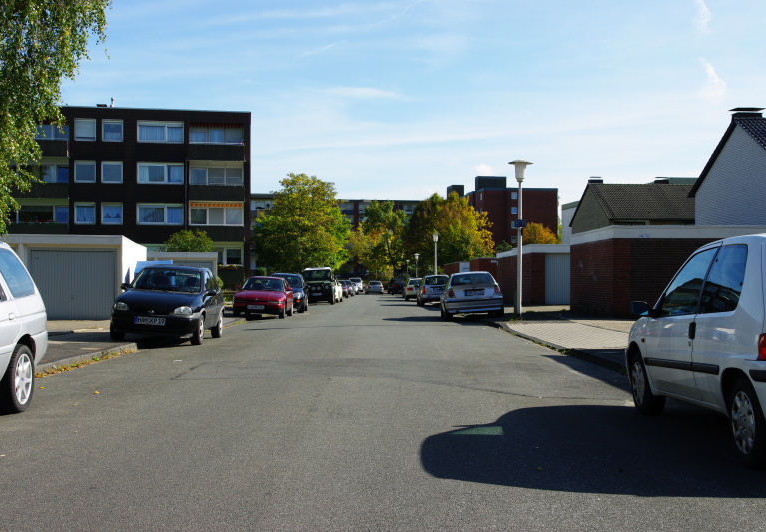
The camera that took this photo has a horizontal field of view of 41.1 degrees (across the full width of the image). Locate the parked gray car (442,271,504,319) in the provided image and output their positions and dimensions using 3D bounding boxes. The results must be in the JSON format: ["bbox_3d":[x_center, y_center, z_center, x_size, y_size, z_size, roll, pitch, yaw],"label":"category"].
[{"bbox_3d":[2.540,0.845,30.150,1.760,1.410,4.260,0,-1,1],"label":"parked gray car"}]

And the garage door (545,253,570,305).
[{"bbox_3d":[9.020,0.653,49.000,2.450,2.430,0.100,0,-1,0],"label":"garage door"}]

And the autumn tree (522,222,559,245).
[{"bbox_3d":[13.800,-0.650,90.000,4.400,6.300,4.400,0,-1,0],"label":"autumn tree"}]

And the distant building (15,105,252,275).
[{"bbox_3d":[-18.400,-4.150,73.400,17.000,12.600,11.000,0,-1,-11],"label":"distant building"}]

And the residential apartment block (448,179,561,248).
[{"bbox_3d":[24.200,-6.100,207.000,15.000,22.300,31.000,0,-1,-6],"label":"residential apartment block"}]

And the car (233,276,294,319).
[{"bbox_3d":[-3.870,1.010,33.600,1.680,1.340,4.250,0,-1,-1],"label":"car"}]

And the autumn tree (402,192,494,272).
[{"bbox_3d":[7.700,-2.900,122.000,11.000,11.800,11.000,0,-1,0],"label":"autumn tree"}]

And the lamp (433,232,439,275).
[{"bbox_3d":[3.540,0.010,68.000,0.680,4.460,0.680,0,-1,0],"label":"lamp"}]

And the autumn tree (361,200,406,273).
[{"bbox_3d":[0.200,-2.700,135.000,6.200,12.000,6.200,0,-1,0],"label":"autumn tree"}]

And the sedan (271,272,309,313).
[{"bbox_3d":[-3.790,1.020,39.200,1.730,1.480,4.450,0,-1,-1],"label":"sedan"}]

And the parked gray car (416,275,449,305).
[{"bbox_3d":[2.720,1.223,52.500,1.720,1.510,4.250,0,-1,0],"label":"parked gray car"}]

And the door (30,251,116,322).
[{"bbox_3d":[-8.820,0.540,29.000,2.370,2.000,0.100,0,-1,-11],"label":"door"}]

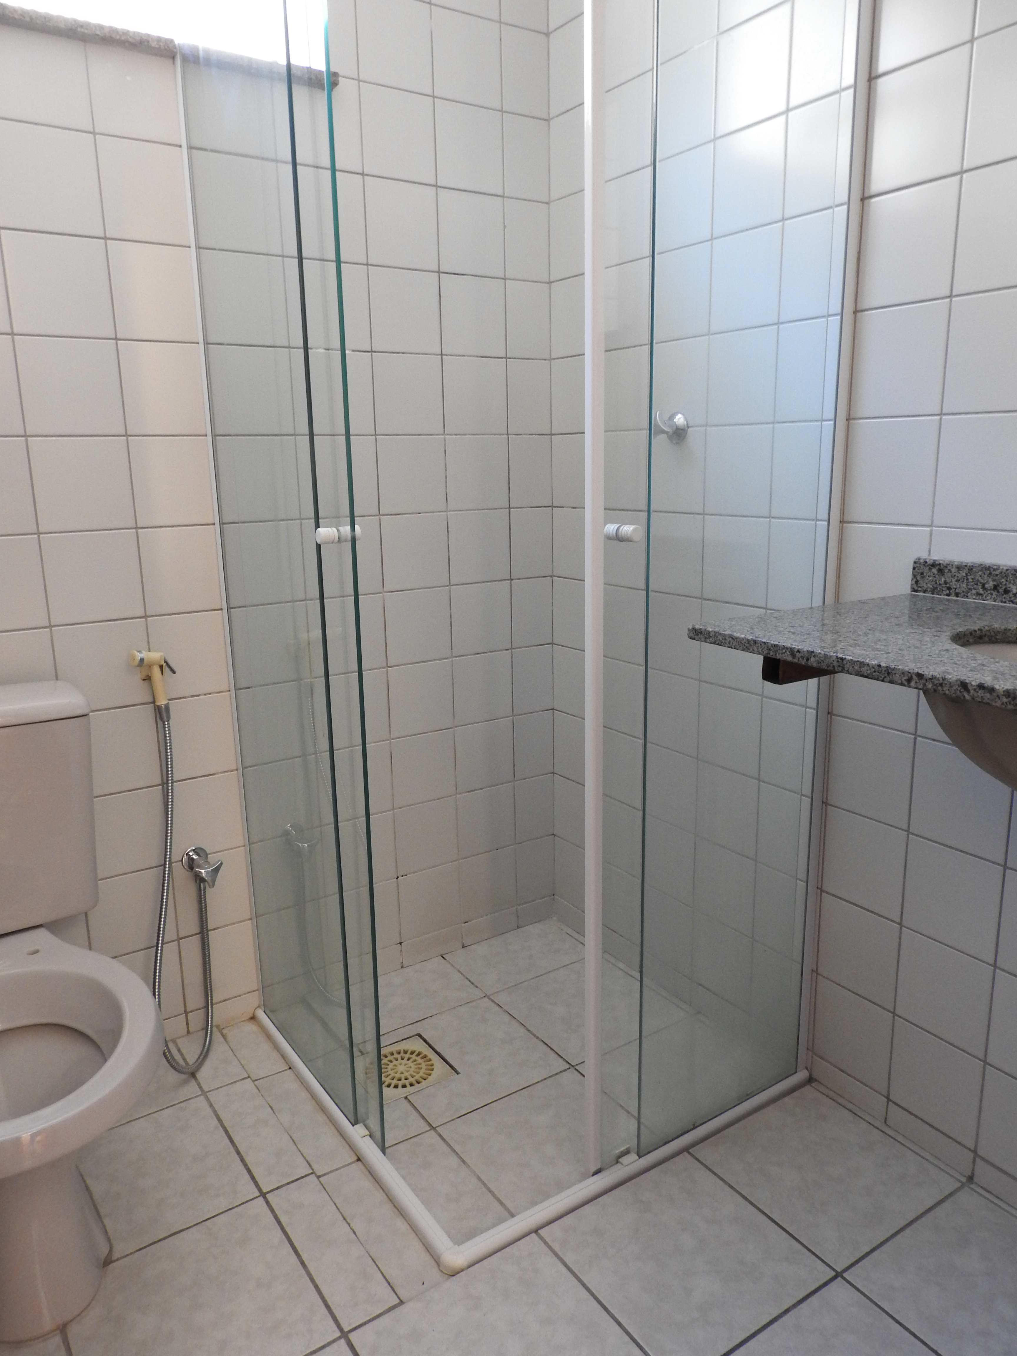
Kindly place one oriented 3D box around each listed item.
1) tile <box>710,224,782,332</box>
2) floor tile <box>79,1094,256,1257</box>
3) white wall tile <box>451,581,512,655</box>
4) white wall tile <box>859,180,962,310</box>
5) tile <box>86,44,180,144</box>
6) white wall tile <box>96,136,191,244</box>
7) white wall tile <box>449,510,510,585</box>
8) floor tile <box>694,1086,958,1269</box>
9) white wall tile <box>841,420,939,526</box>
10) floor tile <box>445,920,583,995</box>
[{"bbox_3d":[0.396,-0.660,1.562,0.010,0.152,0.148,-9,15,-32],"label":"tile"},{"bbox_3d":[-0.589,0.795,1.506,0.286,0.010,0.291,-10,16,-32],"label":"floor tile"},{"bbox_3d":[-0.060,-0.129,2.073,0.153,0.154,0.009,-9,15,-32],"label":"white wall tile"},{"bbox_3d":[0.567,-0.614,1.333,0.009,0.154,0.151,-9,15,-32],"label":"white wall tile"},{"bbox_3d":[-0.594,-0.936,1.516,0.152,0.127,0.010,-9,15,-32],"label":"tile"},{"bbox_3d":[-0.604,-0.816,1.582,0.154,0.156,0.010,-9,15,-32],"label":"white wall tile"},{"bbox_3d":[-0.063,-0.282,2.038,0.153,0.154,0.009,-9,15,-32],"label":"white wall tile"},{"bbox_3d":[0.502,0.782,1.502,0.302,0.010,0.295,-9,15,-32],"label":"floor tile"},{"bbox_3d":[0.566,-0.305,1.387,0.010,0.152,0.149,-9,15,-32],"label":"white wall tile"},{"bbox_3d":[0.024,0.643,2.168,0.294,0.009,0.195,-9,15,-32],"label":"floor tile"}]

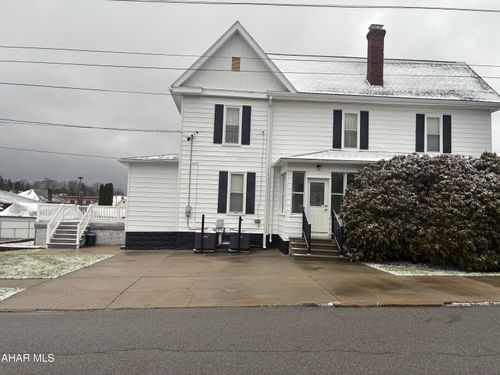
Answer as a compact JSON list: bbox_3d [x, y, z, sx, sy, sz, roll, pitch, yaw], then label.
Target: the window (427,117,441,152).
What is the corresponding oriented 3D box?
[{"bbox_3d":[8.161,-2.338,16.653,0.702,1.649,0.100,2,-2,-3],"label":"window"}]

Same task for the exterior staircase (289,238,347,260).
[{"bbox_3d":[2.547,2.211,13.431,2.091,0.676,1.150,2,-2,-3],"label":"exterior staircase"}]

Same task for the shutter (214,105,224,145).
[{"bbox_3d":[-1.352,-2.736,16.141,0.382,1.712,0.050,2,-4,-2],"label":"shutter"}]

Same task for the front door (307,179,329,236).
[{"bbox_3d":[2.549,0.718,14.001,0.815,2.130,0.100,2,-4,-2],"label":"front door"}]

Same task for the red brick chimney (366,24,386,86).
[{"bbox_3d":[5.778,-6.058,17.377,0.700,2.848,0.580,2,-2,-3],"label":"red brick chimney"}]

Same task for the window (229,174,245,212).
[{"bbox_3d":[-0.547,0.245,16.115,0.750,1.780,0.100,2,-2,-3],"label":"window"}]

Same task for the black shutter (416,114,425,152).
[{"bbox_3d":[7.530,-2.418,16.603,0.382,1.712,0.050,2,-4,-2],"label":"black shutter"}]

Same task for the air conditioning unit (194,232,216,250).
[{"bbox_3d":[-1.813,2.213,15.485,0.820,0.770,0.780,2,-2,-3],"label":"air conditioning unit"}]

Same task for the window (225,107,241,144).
[{"bbox_3d":[-0.751,-2.653,16.180,0.718,1.718,0.100,2,-4,-2],"label":"window"}]

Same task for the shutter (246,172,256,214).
[{"bbox_3d":[0.028,0.242,16.010,0.382,1.803,0.050,2,-4,-2],"label":"shutter"}]

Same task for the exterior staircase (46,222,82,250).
[{"bbox_3d":[-7.905,2.062,16.609,1.376,1.130,1.350,2,-4,-2],"label":"exterior staircase"}]

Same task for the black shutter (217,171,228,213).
[{"bbox_3d":[-1.159,0.194,15.965,0.382,1.803,0.050,2,-4,-2],"label":"black shutter"}]

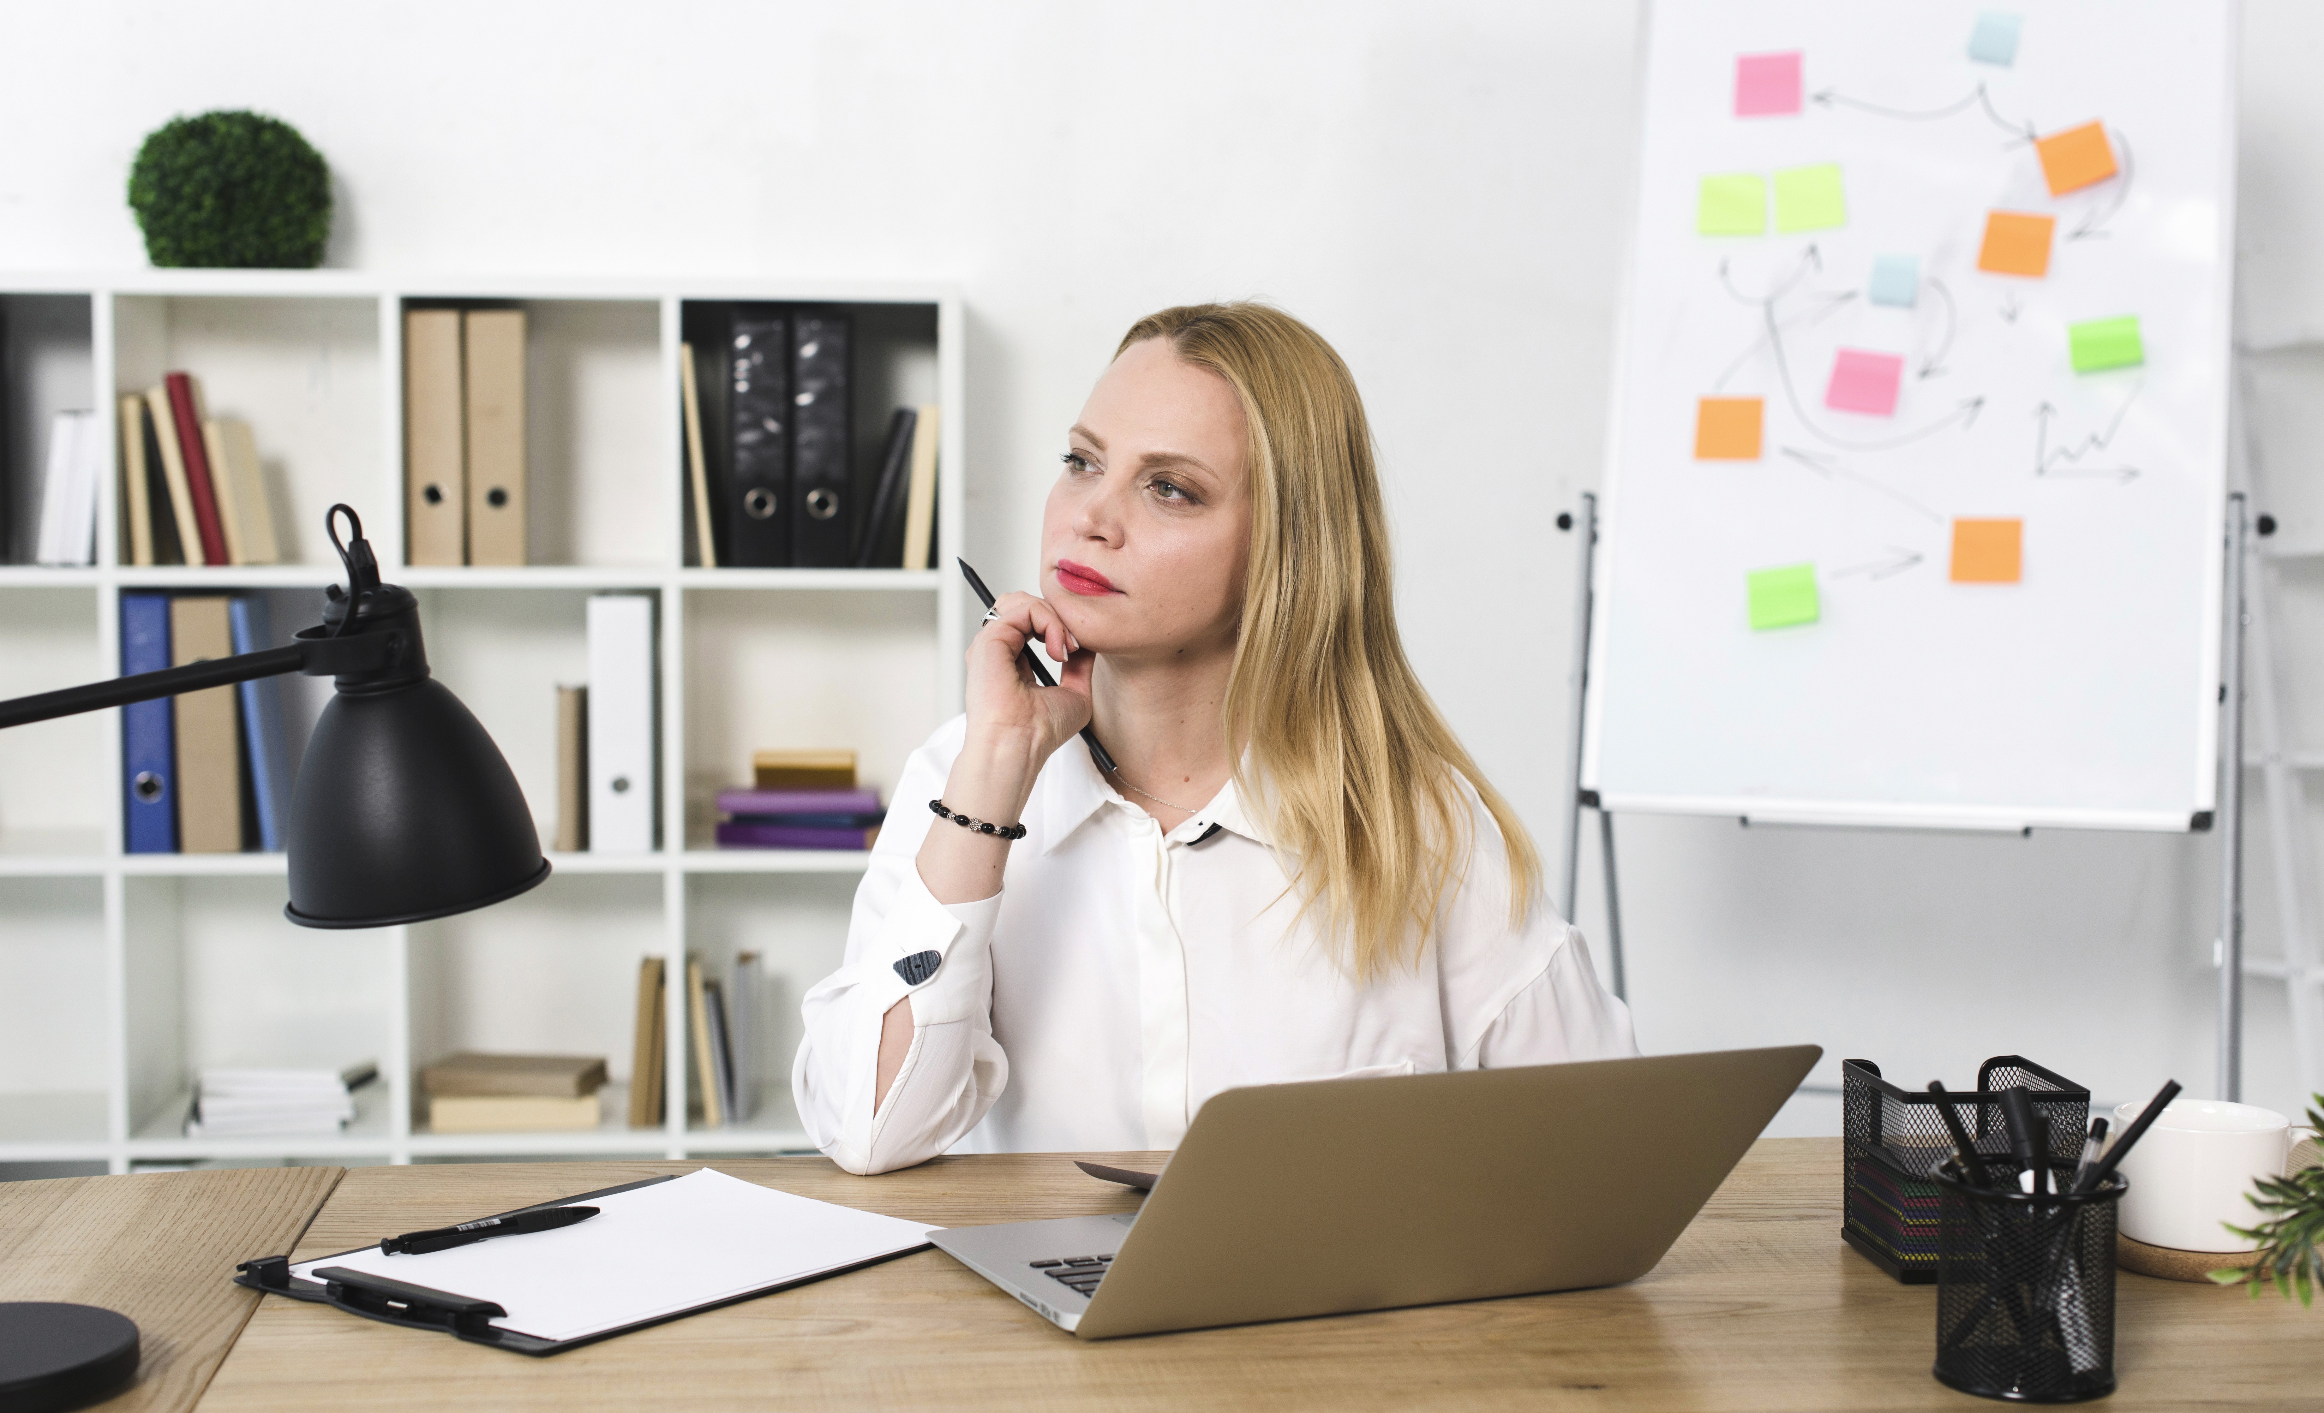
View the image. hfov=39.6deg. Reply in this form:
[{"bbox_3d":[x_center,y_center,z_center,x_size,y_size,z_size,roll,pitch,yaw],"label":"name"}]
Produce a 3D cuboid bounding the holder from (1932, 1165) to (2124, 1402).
[{"bbox_3d":[0.414,0.274,1.545,0.090,0.098,0.090,0,5,0],"label":"holder"}]

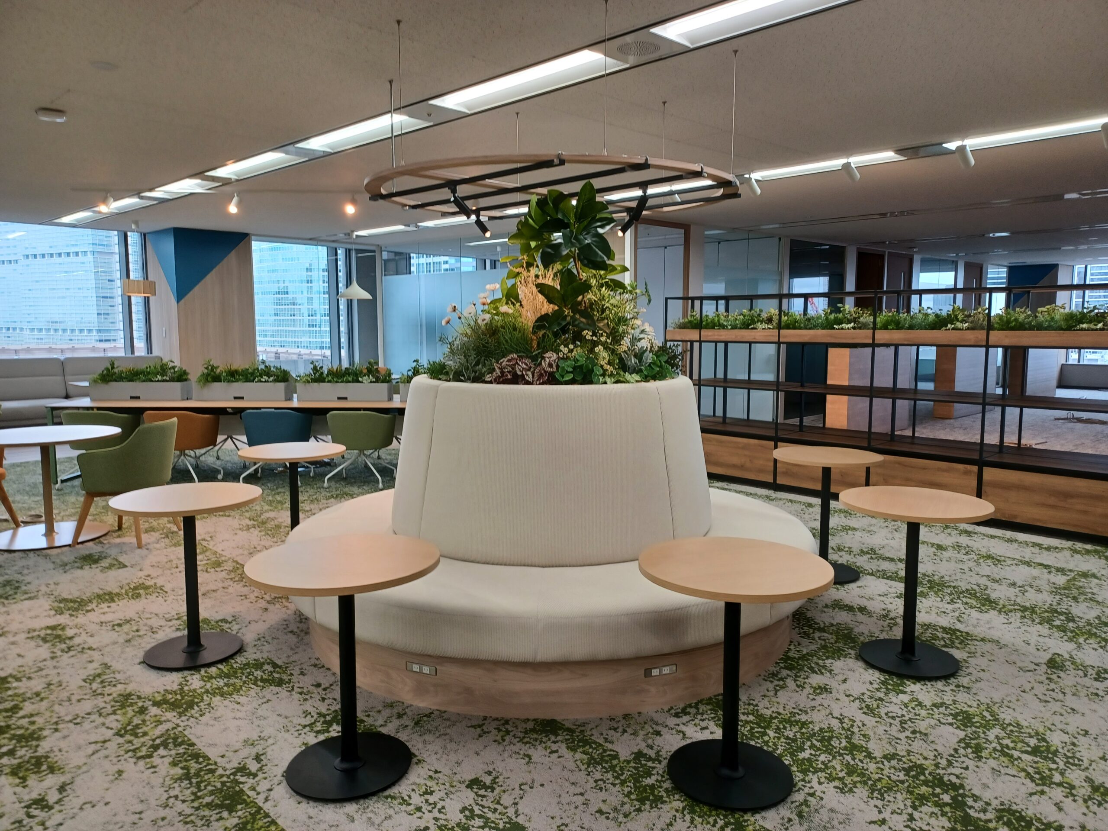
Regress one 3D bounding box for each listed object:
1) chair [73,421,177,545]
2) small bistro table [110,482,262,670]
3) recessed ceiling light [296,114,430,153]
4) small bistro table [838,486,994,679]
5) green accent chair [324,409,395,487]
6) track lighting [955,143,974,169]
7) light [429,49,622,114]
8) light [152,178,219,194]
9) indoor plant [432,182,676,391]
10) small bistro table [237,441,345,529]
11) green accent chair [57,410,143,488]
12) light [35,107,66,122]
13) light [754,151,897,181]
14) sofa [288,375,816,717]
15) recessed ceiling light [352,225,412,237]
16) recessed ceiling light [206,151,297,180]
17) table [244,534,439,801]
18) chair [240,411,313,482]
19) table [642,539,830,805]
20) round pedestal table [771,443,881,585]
[{"bbox_3d":[-2.881,0.438,5.425,0.600,0.810,0.580,1,7,5],"label":"chair"},{"bbox_3d":[-1.600,0.703,3.534,0.602,0.708,0.602,0,6,0],"label":"small bistro table"},{"bbox_3d":[-1.276,-1.871,5.278,0.300,0.070,1.250,-6,9,-44],"label":"recessed ceiling light"},{"bbox_3d":[1.554,0.720,3.480,0.606,0.710,0.606,0,6,0],"label":"small bistro table"},{"bbox_3d":[-1.755,0.272,7.357,0.600,0.710,0.570,1,6,6],"label":"green accent chair"},{"bbox_3d":[2.829,-1.782,5.503,0.080,0.100,0.180,8,-28,51],"label":"track lighting"},{"bbox_3d":[-0.173,-1.750,4.199,1.220,0.070,0.300,6,9,44],"label":"light"},{"bbox_3d":[-3.481,-2.117,7.431,1.220,0.070,0.300,6,9,44],"label":"light"},{"bbox_3d":[-0.003,-0.659,3.981,1.260,1.010,1.150,0,6,0],"label":"indoor plant"},{"bbox_3d":[-1.562,0.558,4.826,0.602,0.708,0.602,0,6,0],"label":"small bistro table"},{"bbox_3d":[-4.071,0.269,7.328,0.600,0.710,0.570,0,6,0],"label":"green accent chair"},{"bbox_3d":[-2.978,-1.773,4.737,0.165,0.045,0.165,6,9,44],"label":"light"},{"bbox_3d":[2.125,-1.984,6.336,0.300,0.070,1.250,-6,9,-43],"label":"light"},{"bbox_3d":[-0.011,0.398,4.115,2.600,1.200,2.600,0,6,0],"label":"sofa"},{"bbox_3d":[-2.267,-2.485,10.711,1.220,0.070,0.300,6,9,44],"label":"recessed ceiling light"},{"bbox_3d":[-2.383,-1.994,6.348,1.220,0.070,0.300,6,9,44],"label":"recessed ceiling light"},{"bbox_3d":[-0.675,0.813,2.620,0.606,0.710,0.606,0,6,0],"label":"table"},{"bbox_3d":[-2.531,0.268,7.368,0.600,0.710,0.570,0,6,0],"label":"chair"},{"bbox_3d":[0.571,0.814,2.563,0.602,0.708,0.602,0,6,0],"label":"table"},{"bbox_3d":[1.585,0.578,4.671,0.602,0.708,0.602,0,6,0],"label":"round pedestal table"}]

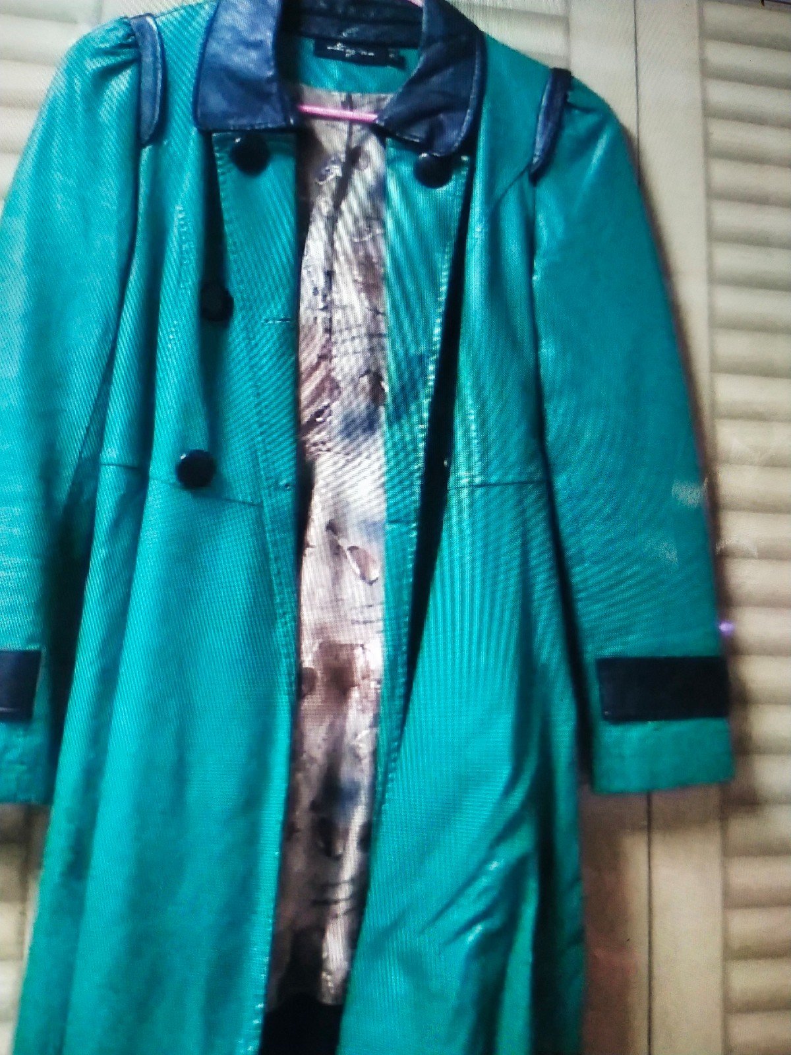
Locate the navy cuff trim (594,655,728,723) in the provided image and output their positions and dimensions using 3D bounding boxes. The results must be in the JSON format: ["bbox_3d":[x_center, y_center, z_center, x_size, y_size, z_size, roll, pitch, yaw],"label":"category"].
[{"bbox_3d":[0.234,0.142,0.800,0.116,0.054,0.030,-1,-7,-7],"label":"navy cuff trim"}]

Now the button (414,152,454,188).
[{"bbox_3d":[0.034,-0.318,0.810,0.034,0.034,0.011,3,-8,-7],"label":"button"}]

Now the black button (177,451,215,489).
[{"bbox_3d":[-0.167,-0.048,0.767,0.033,0.033,0.011,3,-8,-7],"label":"black button"}]

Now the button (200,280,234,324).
[{"bbox_3d":[-0.156,-0.194,0.790,0.033,0.033,0.011,2,-7,-3],"label":"button"}]

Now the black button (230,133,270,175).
[{"bbox_3d":[-0.126,-0.324,0.795,0.034,0.034,0.011,3,-8,-7],"label":"black button"}]

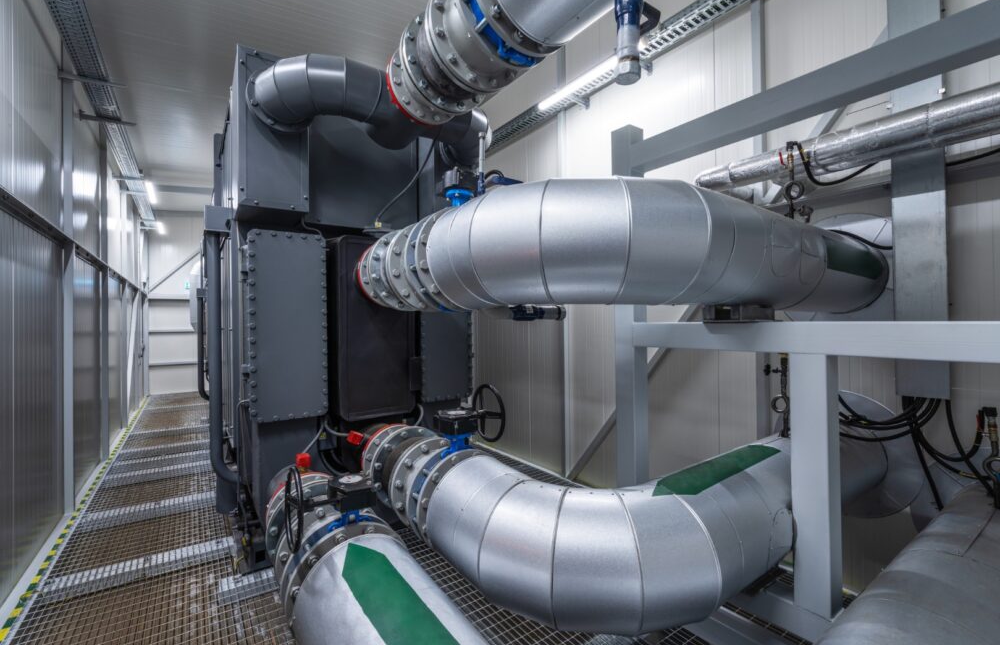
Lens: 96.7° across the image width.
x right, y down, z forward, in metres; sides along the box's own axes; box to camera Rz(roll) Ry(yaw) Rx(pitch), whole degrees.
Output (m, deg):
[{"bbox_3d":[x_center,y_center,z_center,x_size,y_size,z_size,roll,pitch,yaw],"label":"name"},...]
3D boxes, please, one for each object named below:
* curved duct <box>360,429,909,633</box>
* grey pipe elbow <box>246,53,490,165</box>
[{"bbox_3d":[0.772,0.807,2.458,2.495,0.446,1.670,0,0,-35],"label":"curved duct"},{"bbox_3d":[-0.645,-1.403,2.892,1.692,0.404,0.646,0,0,-35],"label":"grey pipe elbow"}]

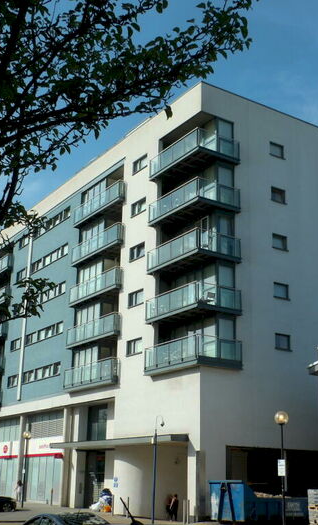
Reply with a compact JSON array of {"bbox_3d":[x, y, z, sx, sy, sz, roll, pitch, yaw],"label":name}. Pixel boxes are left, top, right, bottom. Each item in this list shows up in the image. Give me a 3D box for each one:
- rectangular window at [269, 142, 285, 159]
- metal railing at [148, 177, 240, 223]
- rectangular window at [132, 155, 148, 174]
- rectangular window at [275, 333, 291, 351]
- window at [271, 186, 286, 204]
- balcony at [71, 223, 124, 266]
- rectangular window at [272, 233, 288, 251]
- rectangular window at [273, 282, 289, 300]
[{"bbox_3d":[7.026,-6.674,41.157,1.078,0.831,0.150,12,-20,-31],"label":"rectangular window"},{"bbox_3d":[1.944,-3.118,38.949,2.800,1.400,4.950,12,-21,-31],"label":"metal railing"},{"bbox_3d":[-1.154,-6.230,44.029,0.150,0.935,1.751,12,-21,-31],"label":"rectangular window"},{"bbox_3d":[6.867,4.456,38.171,1.129,0.901,0.150,12,-21,-31],"label":"rectangular window"},{"bbox_3d":[7.094,-3.983,40.862,1.122,0.874,0.150,12,-21,-31],"label":"window"},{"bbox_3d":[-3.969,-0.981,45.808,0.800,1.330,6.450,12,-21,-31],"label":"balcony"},{"bbox_3d":[6.899,-1.138,39.431,1.078,0.831,0.150,12,-20,-31],"label":"rectangular window"},{"bbox_3d":[6.810,1.637,38.504,1.099,0.956,0.170,12,-21,-31],"label":"rectangular window"}]

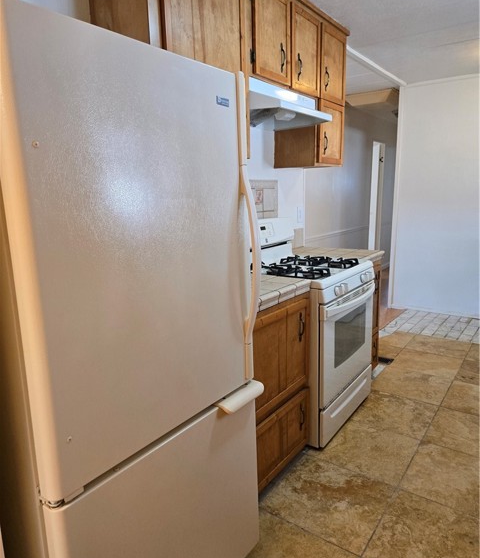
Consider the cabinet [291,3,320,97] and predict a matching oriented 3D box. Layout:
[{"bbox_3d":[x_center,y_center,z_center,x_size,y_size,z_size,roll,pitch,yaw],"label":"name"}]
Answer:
[{"bbox_3d":[0.259,-1.318,2.559,0.320,0.440,0.350,7,14,35],"label":"cabinet"}]

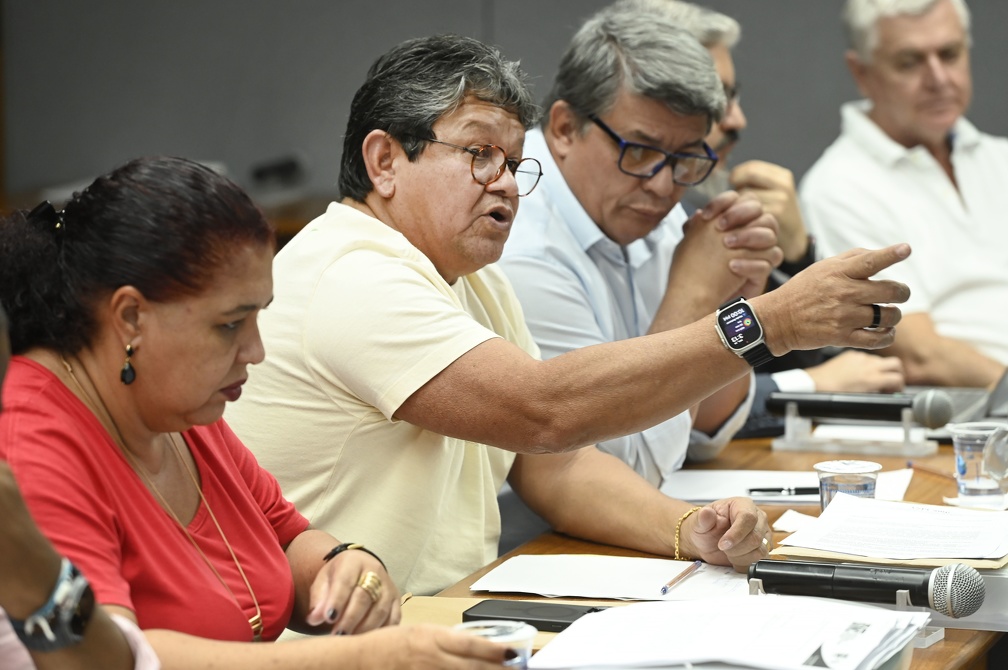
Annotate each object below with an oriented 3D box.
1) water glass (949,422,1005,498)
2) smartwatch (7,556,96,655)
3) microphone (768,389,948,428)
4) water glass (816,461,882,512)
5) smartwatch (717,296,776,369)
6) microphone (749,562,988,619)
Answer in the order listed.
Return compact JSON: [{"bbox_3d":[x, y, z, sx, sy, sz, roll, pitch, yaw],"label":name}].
[{"bbox_3d":[0.546,0.144,4.810,0.075,0.077,0.075,0,8,0],"label":"water glass"},{"bbox_3d":[-0.338,0.200,3.130,0.057,0.066,0.046,10,-30,29],"label":"smartwatch"},{"bbox_3d":[0.436,0.087,5.123,0.229,0.053,0.053,2,9,15],"label":"microphone"},{"bbox_3d":[0.373,0.181,4.551,0.075,0.077,0.075,0,8,0],"label":"water glass"},{"bbox_3d":[0.228,-0.001,4.010,0.044,0.067,0.056,-25,-19,-3],"label":"smartwatch"},{"bbox_3d":[0.348,0.240,4.025,0.229,0.053,0.053,3,9,17],"label":"microphone"}]

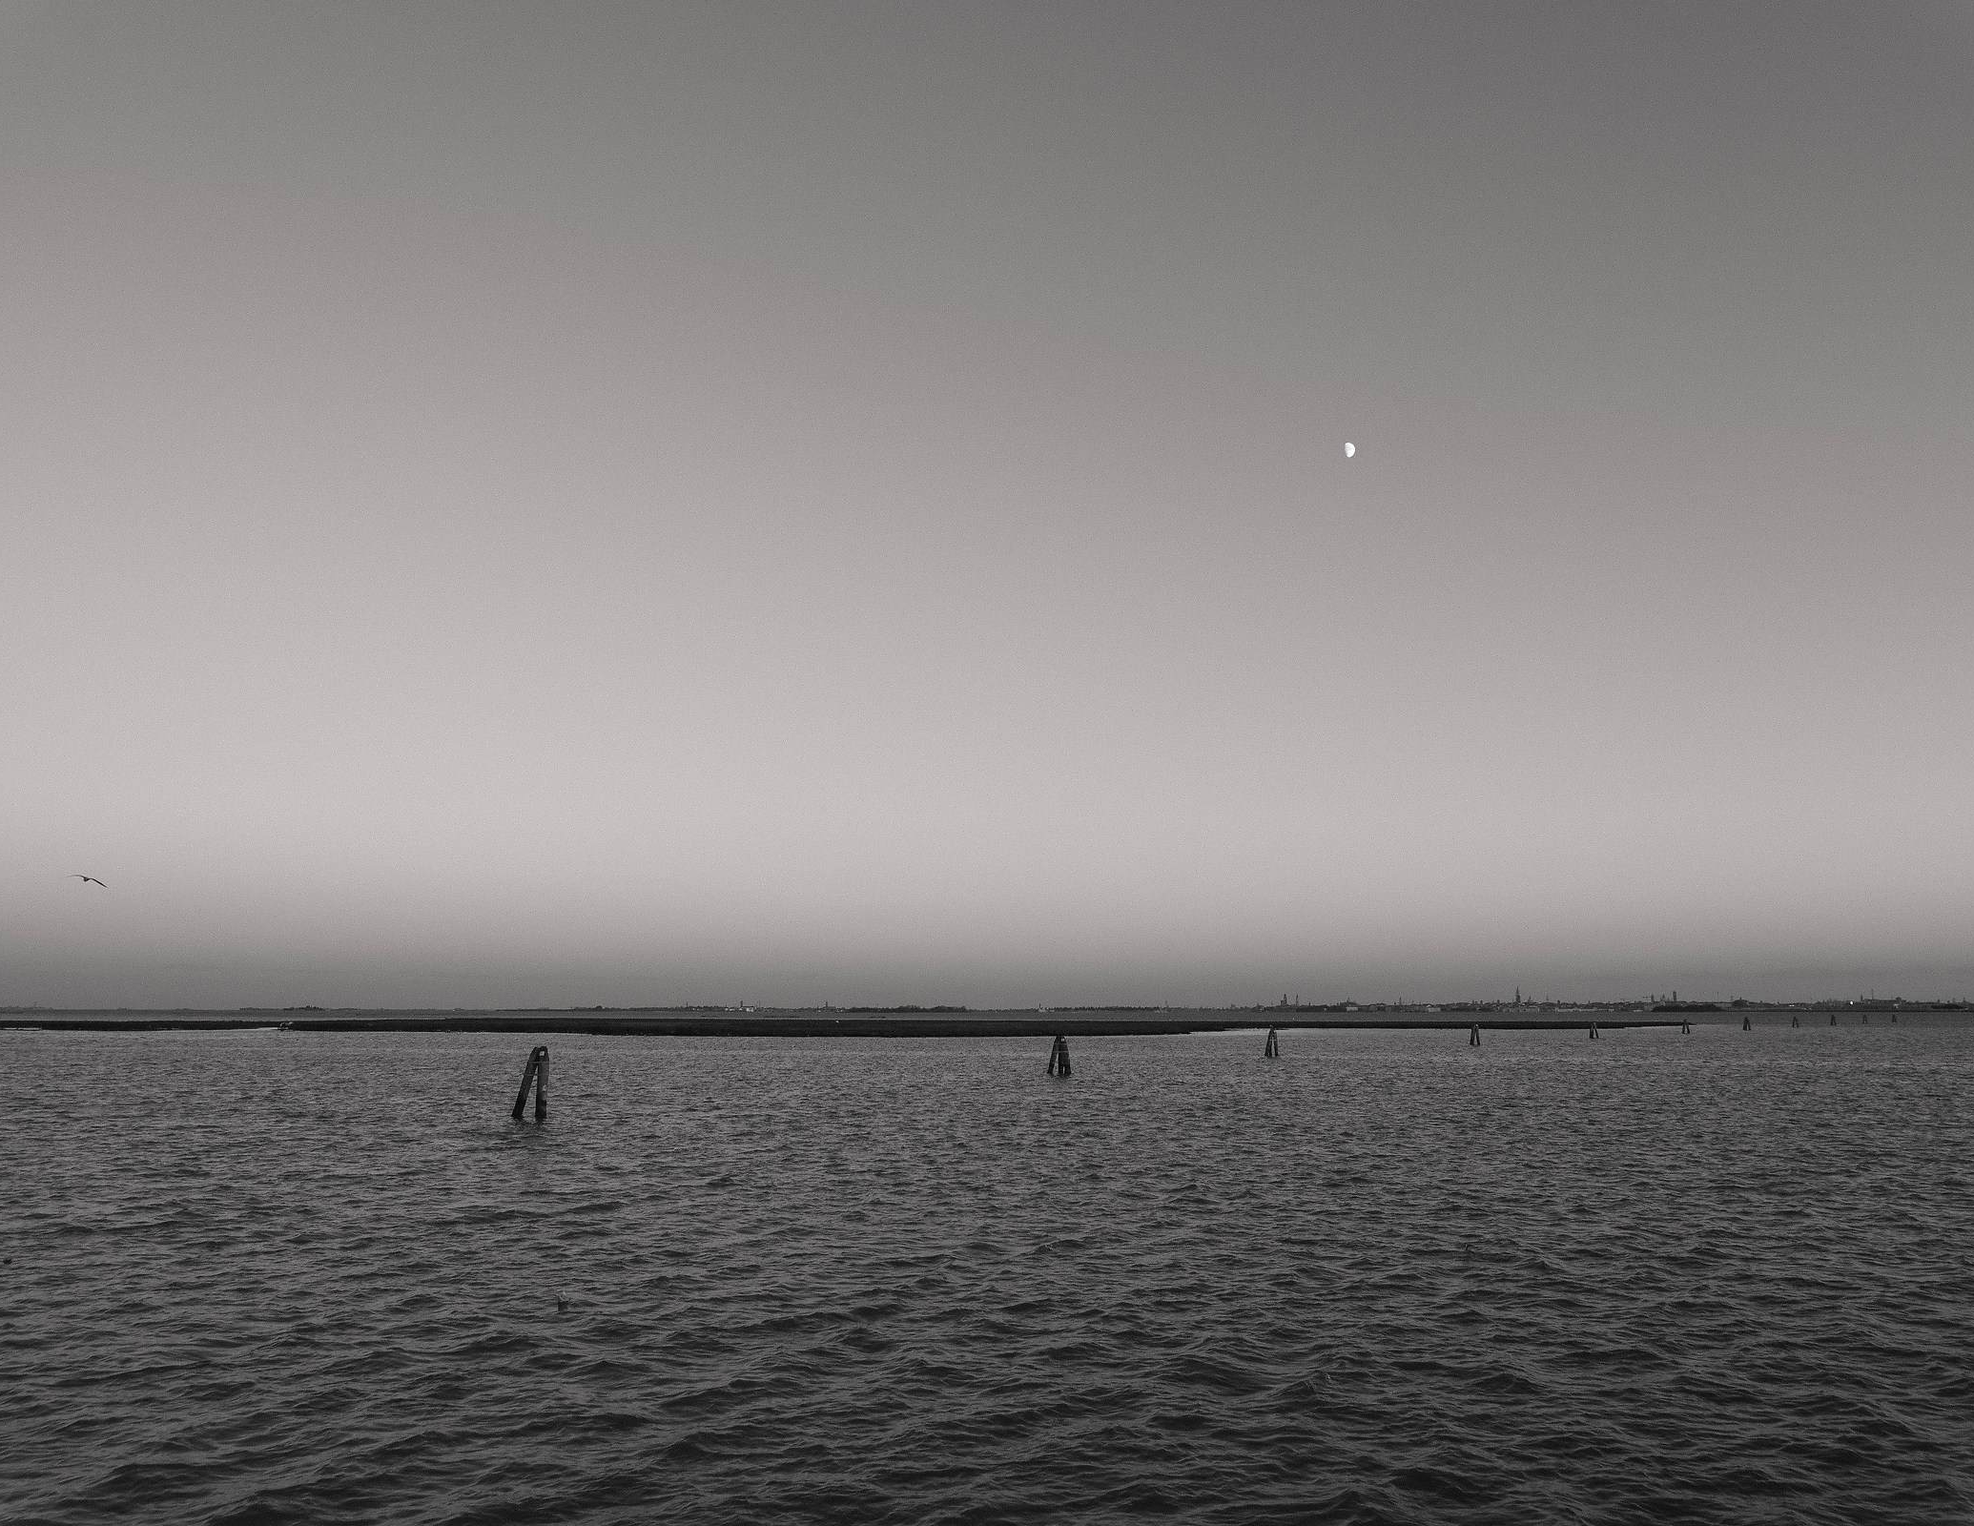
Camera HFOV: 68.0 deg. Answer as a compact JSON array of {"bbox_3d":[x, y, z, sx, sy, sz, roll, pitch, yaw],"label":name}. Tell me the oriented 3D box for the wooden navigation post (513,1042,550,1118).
[{"bbox_3d":[-14.044,9.827,45.000,1.120,2.200,1.000,3,-10,-17],"label":"wooden navigation post"}]

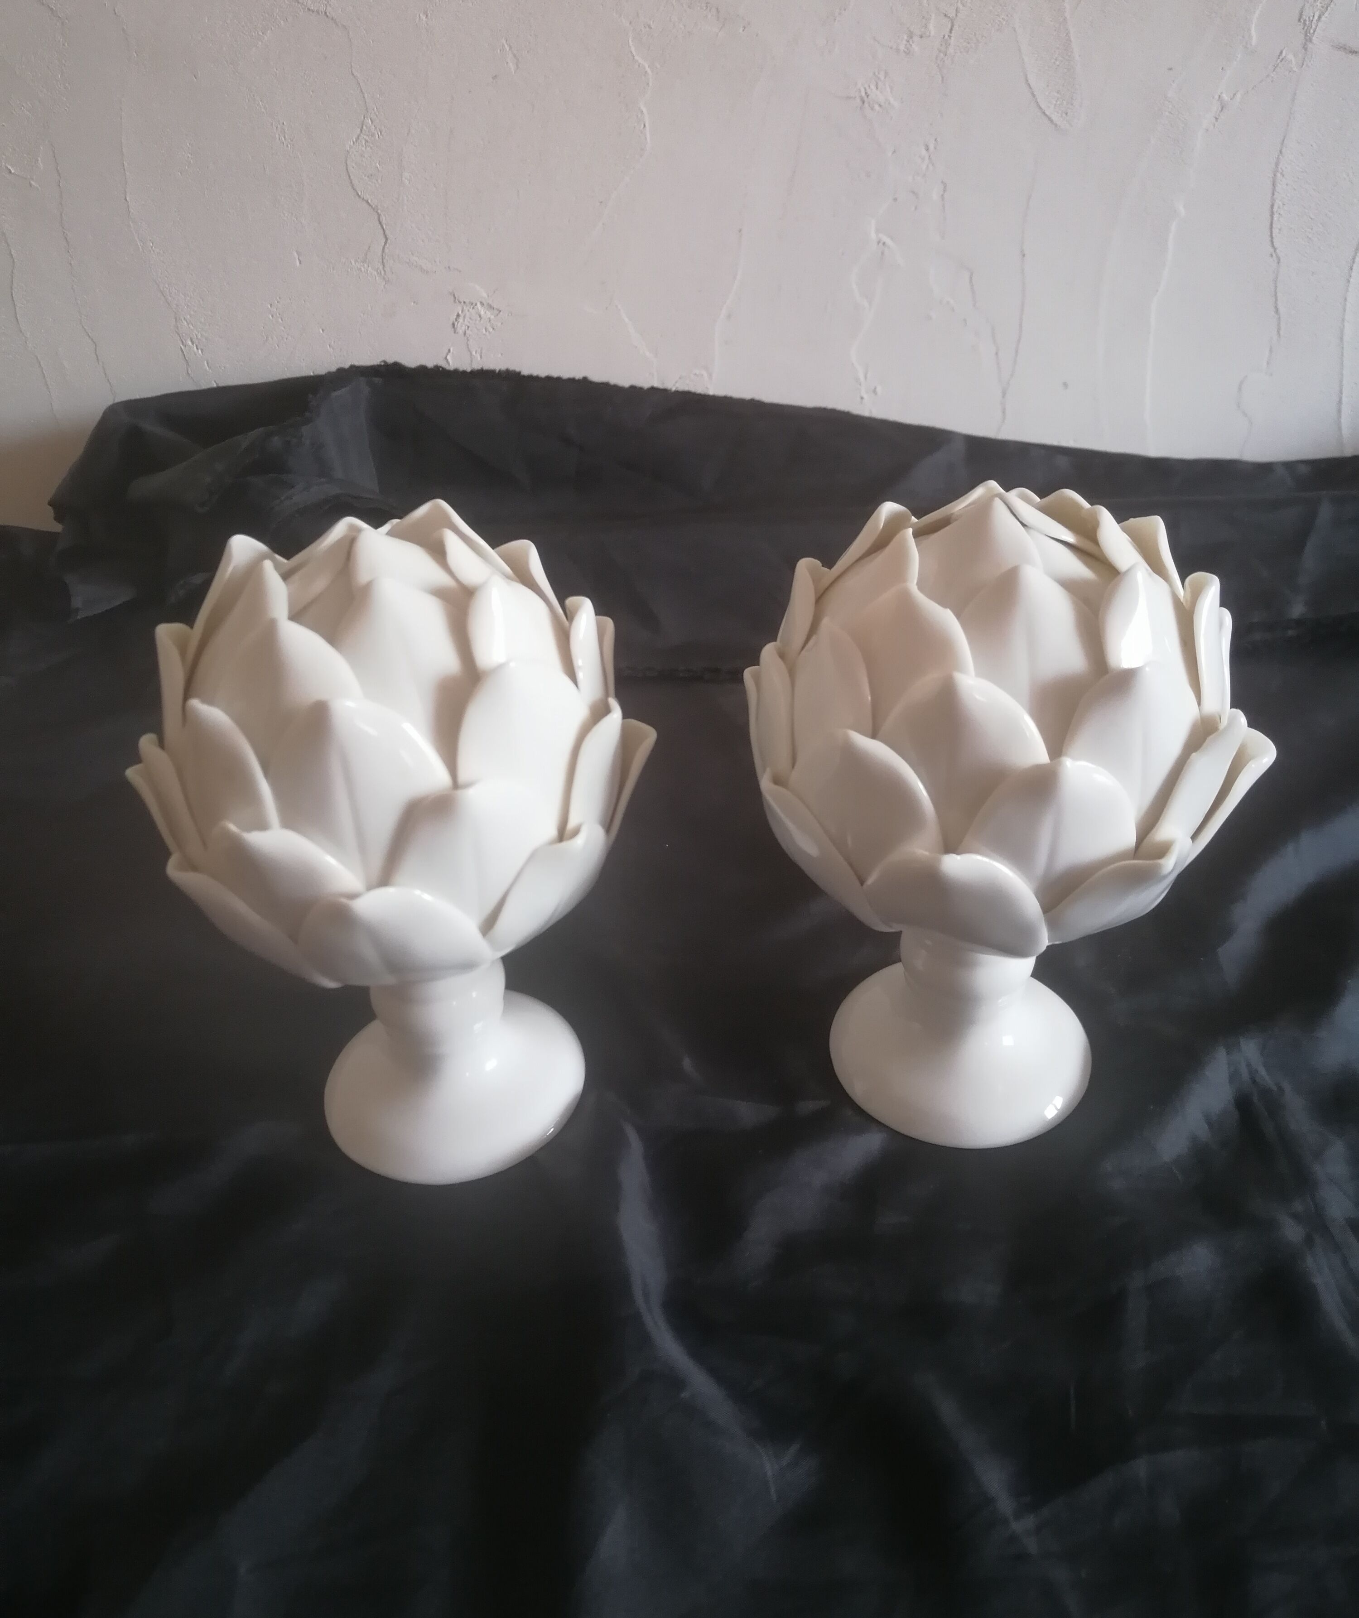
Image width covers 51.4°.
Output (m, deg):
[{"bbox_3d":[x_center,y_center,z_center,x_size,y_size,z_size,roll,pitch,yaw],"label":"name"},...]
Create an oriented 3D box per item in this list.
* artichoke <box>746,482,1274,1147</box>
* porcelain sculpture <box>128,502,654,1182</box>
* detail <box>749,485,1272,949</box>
[{"bbox_3d":[0.106,0.007,0.494,0.167,0.236,0.167,-3,36,0],"label":"artichoke"},{"bbox_3d":[-0.092,0.018,0.491,0.167,0.236,0.167,-3,36,0],"label":"porcelain sculpture"},{"bbox_3d":[0.105,-0.031,0.466,0.167,0.142,0.167,-3,36,0],"label":"detail"}]

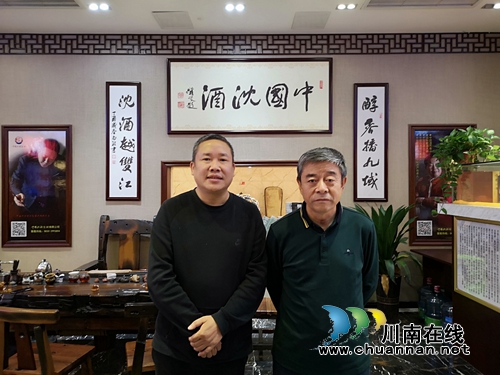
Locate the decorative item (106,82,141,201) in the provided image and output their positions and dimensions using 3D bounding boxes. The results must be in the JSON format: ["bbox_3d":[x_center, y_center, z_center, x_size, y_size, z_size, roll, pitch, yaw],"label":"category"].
[{"bbox_3d":[-1.563,-0.567,4.830,0.430,1.475,0.040,0,0,0],"label":"decorative item"}]

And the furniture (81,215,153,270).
[{"bbox_3d":[-1.300,0.920,3.980,0.680,1.220,0.620,0,0,0],"label":"furniture"}]

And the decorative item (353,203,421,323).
[{"bbox_3d":[1.590,0.850,4.450,0.760,1.360,0.720,0,0,0],"label":"decorative item"}]

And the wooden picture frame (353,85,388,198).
[{"bbox_3d":[1.505,-0.556,4.830,0.430,1.465,0.040,0,0,0],"label":"wooden picture frame"}]

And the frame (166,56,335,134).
[{"bbox_3d":[0.003,-1.128,4.830,2.050,0.945,0.050,0,0,0],"label":"frame"}]

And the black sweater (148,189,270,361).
[{"bbox_3d":[-0.177,0.363,1.630,0.500,0.720,0.300,0,0,-3],"label":"black sweater"}]

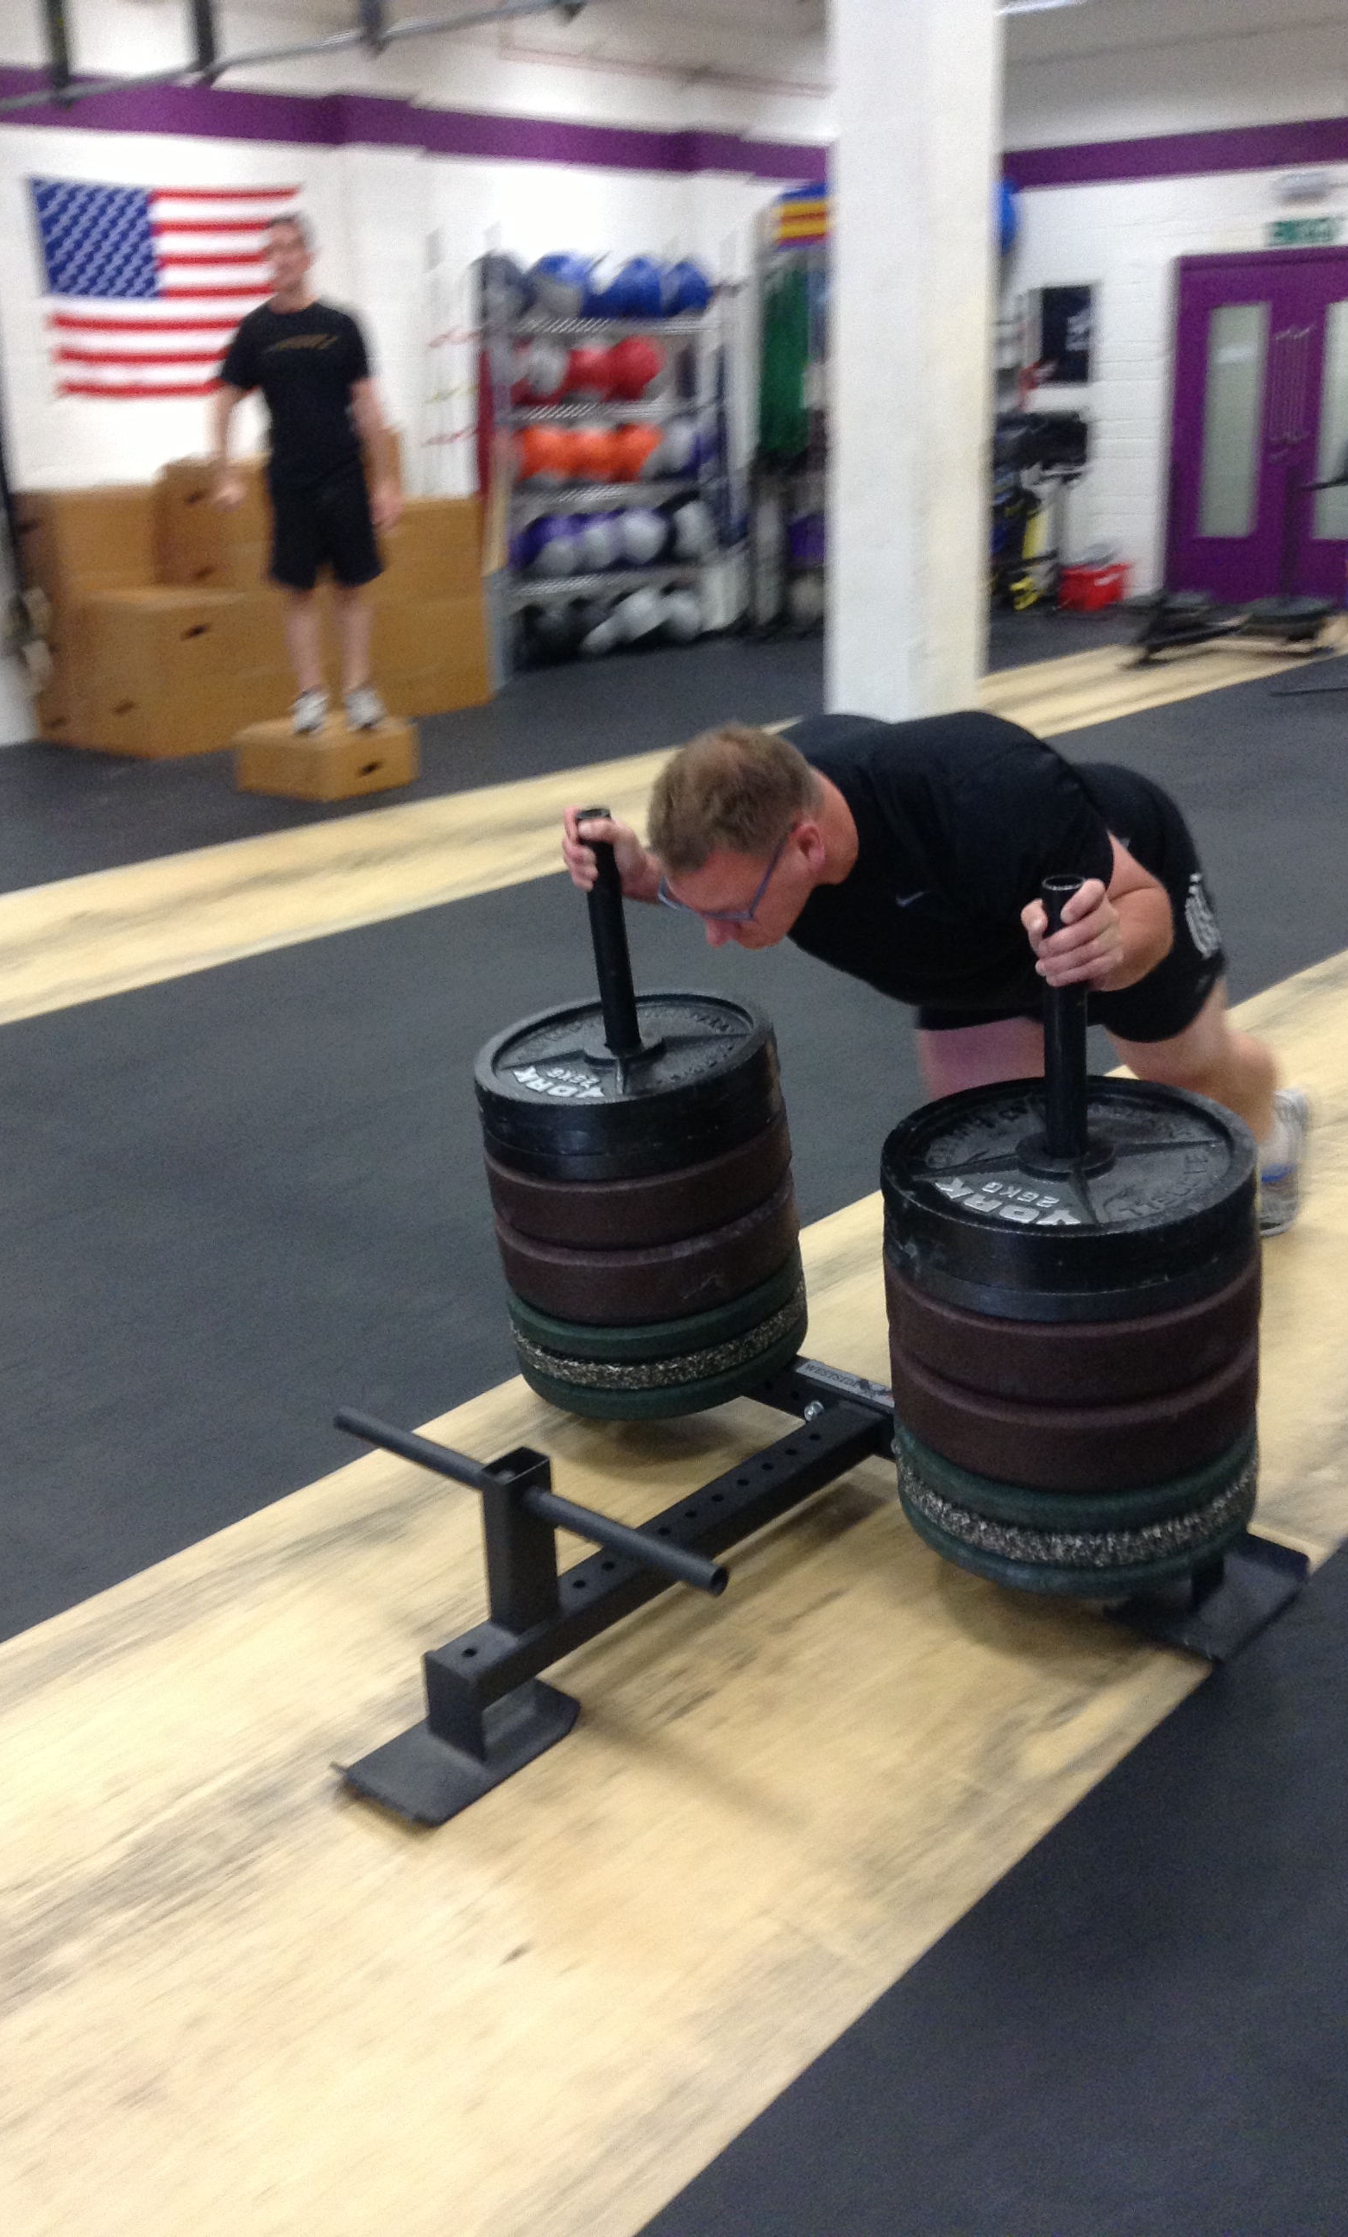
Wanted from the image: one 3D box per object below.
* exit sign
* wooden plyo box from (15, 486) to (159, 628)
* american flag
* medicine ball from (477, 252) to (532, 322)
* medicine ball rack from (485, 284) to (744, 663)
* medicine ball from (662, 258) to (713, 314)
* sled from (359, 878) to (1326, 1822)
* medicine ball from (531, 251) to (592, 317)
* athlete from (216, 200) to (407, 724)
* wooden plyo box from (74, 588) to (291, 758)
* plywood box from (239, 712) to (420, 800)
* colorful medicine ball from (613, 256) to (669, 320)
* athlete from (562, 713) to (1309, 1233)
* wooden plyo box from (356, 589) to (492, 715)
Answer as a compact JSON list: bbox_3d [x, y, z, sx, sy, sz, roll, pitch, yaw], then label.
[{"bbox_3d":[3.627,-5.161,12.409,0.390,0.130,0.040,17,27,42],"label":"exit sign"},{"bbox_3d":[-2.538,-2.493,9.397,0.510,0.540,0.620,17,27,42],"label":"wooden plyo box"},{"bbox_3d":[-2.277,-3.879,9.942,0.030,0.920,1.530,14,25,39],"label":"american flag"},{"bbox_3d":[-0.880,-4.326,11.107,0.290,0.290,0.290,-2,19,1],"label":"medicine ball"},{"bbox_3d":[-0.431,-3.466,11.416,0.440,1.940,1.540,17,27,42],"label":"medicine ball rack"},{"bbox_3d":[0.030,-4.475,11.521,0.336,0.336,0.336,-1,20,0],"label":"medicine ball"},{"bbox_3d":[0.019,0.169,2.641,1.200,0.960,1.145,15,25,38],"label":"sled"},{"bbox_3d":[-0.577,-4.262,10.936,0.336,0.336,0.336,-1,20,0],"label":"medicine ball"},{"bbox_3d":[-1.371,-2.420,8.121,0.680,1.828,0.360,-5,20,-9],"label":"athlete"},{"bbox_3d":[-2.130,-1.927,9.194,0.490,0.610,0.630,17,27,42],"label":"wooden plyo box"},{"bbox_3d":[-1.341,-1.407,8.286,0.510,0.205,0.510,12,24,35],"label":"plywood box"},{"bbox_3d":[-0.195,-4.632,11.893,0.290,0.290,0.290,-2,19,1],"label":"colorful medicine ball"},{"bbox_3d":[0.529,-0.137,3.202,0.950,1.060,1.600,14,25,39],"label":"athlete"},{"bbox_3d":[-1.303,-2.200,10.093,0.600,0.500,0.640,14,25,39],"label":"wooden plyo box"}]

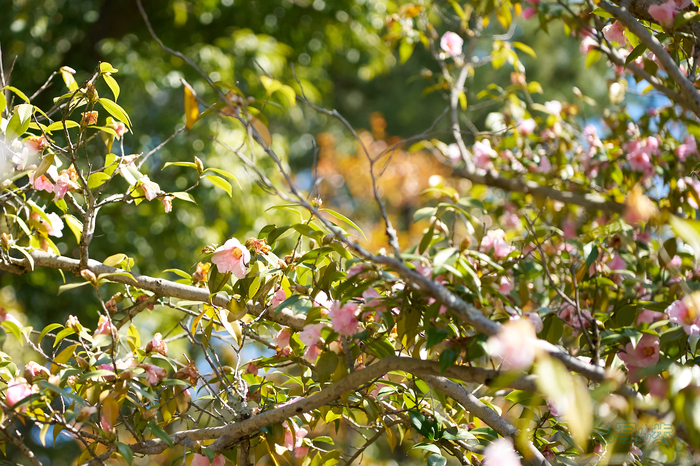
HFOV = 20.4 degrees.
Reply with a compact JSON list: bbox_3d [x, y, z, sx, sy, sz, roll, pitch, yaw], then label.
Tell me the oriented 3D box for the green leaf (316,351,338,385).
[{"bbox_3d":[-0.041,0.242,3.500,0.038,0.060,0.014,1,-7,-6],"label":"green leaf"}]

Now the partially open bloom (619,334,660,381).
[{"bbox_3d":[0.429,0.184,2.880,0.062,0.066,0.045,2,-7,-17],"label":"partially open bloom"}]

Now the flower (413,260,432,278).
[{"bbox_3d":[0.142,0.073,3.800,0.043,0.040,0.038,-1,-7,6],"label":"flower"}]

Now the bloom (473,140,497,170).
[{"bbox_3d":[0.291,-0.168,4.200,0.053,0.063,0.046,-2,-7,19],"label":"bloom"}]

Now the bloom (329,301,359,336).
[{"bbox_3d":[-0.011,0.142,3.220,0.050,0.056,0.042,-3,8,24],"label":"bloom"}]

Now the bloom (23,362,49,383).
[{"bbox_3d":[-0.461,0.205,2.850,0.038,0.031,0.034,1,0,-6],"label":"bloom"}]

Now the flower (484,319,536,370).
[{"bbox_3d":[0.178,0.123,2.150,0.052,0.052,0.045,0,6,0],"label":"flower"}]

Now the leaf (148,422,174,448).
[{"bbox_3d":[-0.301,0.323,3.100,0.022,0.056,0.010,-27,-26,-46],"label":"leaf"}]

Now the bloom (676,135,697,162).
[{"bbox_3d":[0.745,-0.189,4.300,0.046,0.056,0.044,-2,-7,18],"label":"bloom"}]

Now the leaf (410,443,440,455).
[{"bbox_3d":[0.122,0.349,3.150,0.050,0.013,0.022,-12,30,-18],"label":"leaf"}]

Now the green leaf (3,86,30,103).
[{"bbox_3d":[-0.541,-0.225,3.150,0.049,0.012,0.019,28,24,15],"label":"green leaf"}]

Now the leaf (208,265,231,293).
[{"bbox_3d":[-0.235,0.082,3.500,0.038,0.053,0.015,1,-7,-9],"label":"leaf"}]

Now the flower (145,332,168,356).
[{"bbox_3d":[-0.314,0.181,3.150,0.038,0.039,0.036,-1,3,6],"label":"flower"}]

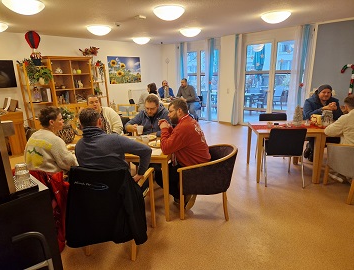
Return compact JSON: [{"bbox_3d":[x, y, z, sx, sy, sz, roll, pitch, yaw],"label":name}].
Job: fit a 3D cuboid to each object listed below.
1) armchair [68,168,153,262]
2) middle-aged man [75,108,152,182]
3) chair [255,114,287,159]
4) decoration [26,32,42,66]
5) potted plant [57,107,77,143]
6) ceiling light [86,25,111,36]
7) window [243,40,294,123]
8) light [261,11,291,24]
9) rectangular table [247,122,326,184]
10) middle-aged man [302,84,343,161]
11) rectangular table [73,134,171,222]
[{"bbox_3d":[-0.541,0.634,2.224,0.610,0.820,0.580,1,15,10],"label":"armchair"},{"bbox_3d":[-0.563,0.367,2.334,0.630,1.280,0.720,0,15,8],"label":"middle-aged man"},{"bbox_3d":[1.682,0.068,4.129,0.520,0.850,0.560,0,15,5],"label":"chair"},{"bbox_3d":[-3.172,-1.864,5.281,0.300,0.720,0.300,-15,20,-42],"label":"decoration"},{"bbox_3d":[-1.359,-0.116,2.976,0.240,0.440,0.240,-2,14,0],"label":"potted plant"},{"bbox_3d":[-1.577,-2.106,4.889,0.480,0.160,0.480,-2,14,0],"label":"ceiling light"},{"bbox_3d":[2.376,-1.249,6.163,1.430,2.200,0.100,12,20,41],"label":"window"},{"bbox_3d":[1.722,-2.021,4.169,0.470,0.145,0.470,12,20,41],"label":"light"},{"bbox_3d":[1.585,0.237,3.672,0.840,0.745,0.760,0,15,5],"label":"rectangular table"},{"bbox_3d":[2.456,-0.188,4.120,0.600,1.300,0.760,2,15,14],"label":"middle-aged man"},{"bbox_3d":[-0.784,0.469,3.023,1.580,0.745,0.830,1,15,10],"label":"rectangular table"}]

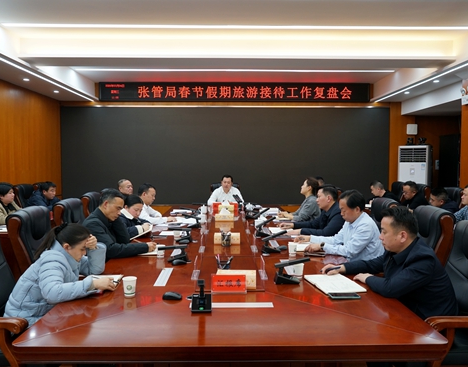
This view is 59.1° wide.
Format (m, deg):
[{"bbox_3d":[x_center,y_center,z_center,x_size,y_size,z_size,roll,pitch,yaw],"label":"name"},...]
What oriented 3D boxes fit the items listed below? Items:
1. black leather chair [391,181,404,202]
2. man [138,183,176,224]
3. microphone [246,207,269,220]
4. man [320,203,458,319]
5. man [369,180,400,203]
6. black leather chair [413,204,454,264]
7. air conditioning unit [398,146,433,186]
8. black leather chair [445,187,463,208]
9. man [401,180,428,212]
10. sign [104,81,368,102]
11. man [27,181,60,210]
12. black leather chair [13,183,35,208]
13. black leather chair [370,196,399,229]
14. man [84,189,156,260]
[{"bbox_3d":[2.368,0.556,6.553,0.720,1.130,0.660,0,3,0],"label":"black leather chair"},{"bbox_3d":[-0.922,0.609,4.483,0.780,1.230,0.540,0,3,0],"label":"man"},{"bbox_3d":[0.298,0.364,5.028,0.250,0.140,0.110,0,3,0],"label":"microphone"},{"bbox_3d":[0.897,0.726,2.317,0.780,1.230,0.580,1,3,16],"label":"man"},{"bbox_3d":[2.578,0.521,7.167,0.820,1.160,0.560,0,3,-3],"label":"man"},{"bbox_3d":[1.331,0.740,3.418,0.720,1.110,0.670,0,3,-1],"label":"black leather chair"},{"bbox_3d":[3.528,0.160,8.060,0.540,1.790,0.360,2,4,35],"label":"air conditioning unit"},{"bbox_3d":[2.794,0.616,5.822,0.720,1.110,0.670,0,3,-1],"label":"black leather chair"},{"bbox_3d":[2.338,0.572,5.502,0.800,1.210,0.550,0,3,0],"label":"man"},{"bbox_3d":[-0.023,-1.759,8.018,5.270,0.380,0.100,0,3,0],"label":"sign"},{"bbox_3d":[-2.452,0.556,5.443,0.800,1.210,0.560,1,3,17],"label":"man"},{"bbox_3d":[-2.965,0.581,6.505,0.720,1.110,0.670,0,3,-1],"label":"black leather chair"},{"bbox_3d":[1.233,0.701,4.176,0.720,1.110,0.670,0,3,-1],"label":"black leather chair"},{"bbox_3d":[-0.833,0.664,2.985,0.780,1.270,0.550,0,3,0],"label":"man"}]

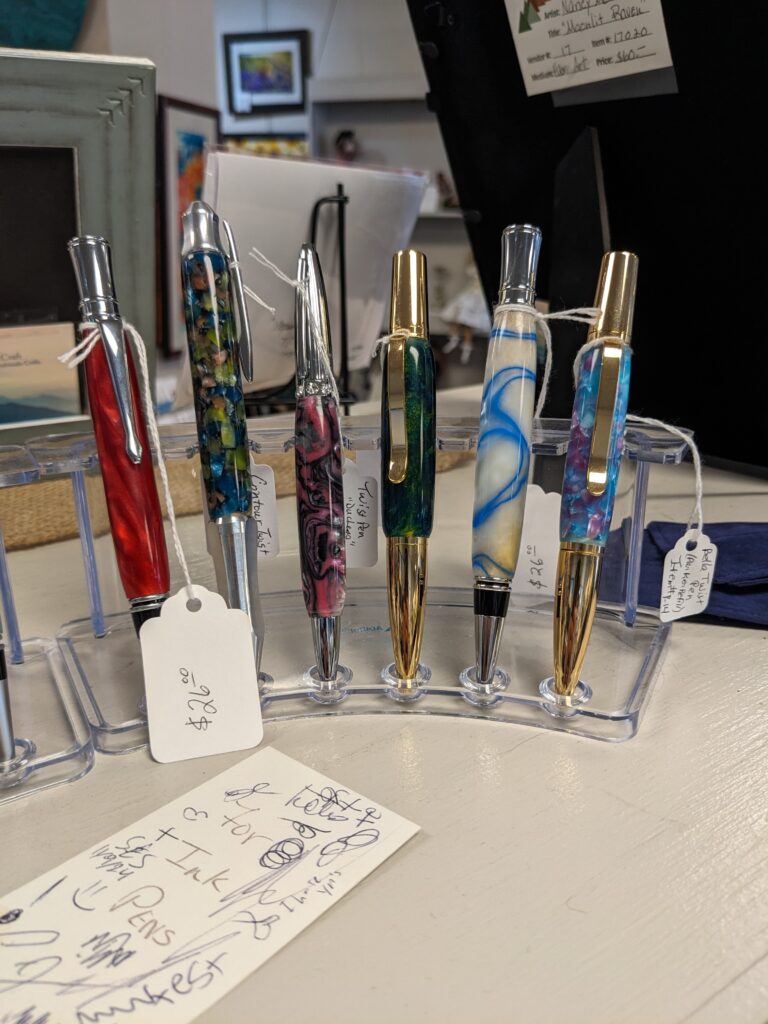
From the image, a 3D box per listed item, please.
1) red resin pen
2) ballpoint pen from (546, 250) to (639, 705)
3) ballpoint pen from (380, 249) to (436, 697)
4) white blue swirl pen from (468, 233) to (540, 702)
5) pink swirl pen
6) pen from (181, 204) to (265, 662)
[{"bbox_3d":[-0.070,-0.011,0.219,0.015,0.130,0.017,-9,0,-43],"label":"red resin pen"},{"bbox_3d":[0.058,-0.010,0.222,0.015,0.126,0.017,7,-1,-1],"label":"ballpoint pen"},{"bbox_3d":[0.006,-0.012,0.227,0.015,0.127,0.017,-1,-3,25],"label":"ballpoint pen"},{"bbox_3d":[0.034,-0.016,0.230,0.015,0.134,0.017,4,-2,7],"label":"white blue swirl pen"},{"bbox_3d":[-0.020,-0.014,0.230,0.013,0.128,0.015,-5,-3,37],"label":"pink swirl pen"},{"bbox_3d":[-0.044,-0.020,0.230,0.018,0.141,0.015,-6,-2,-5],"label":"pen"}]

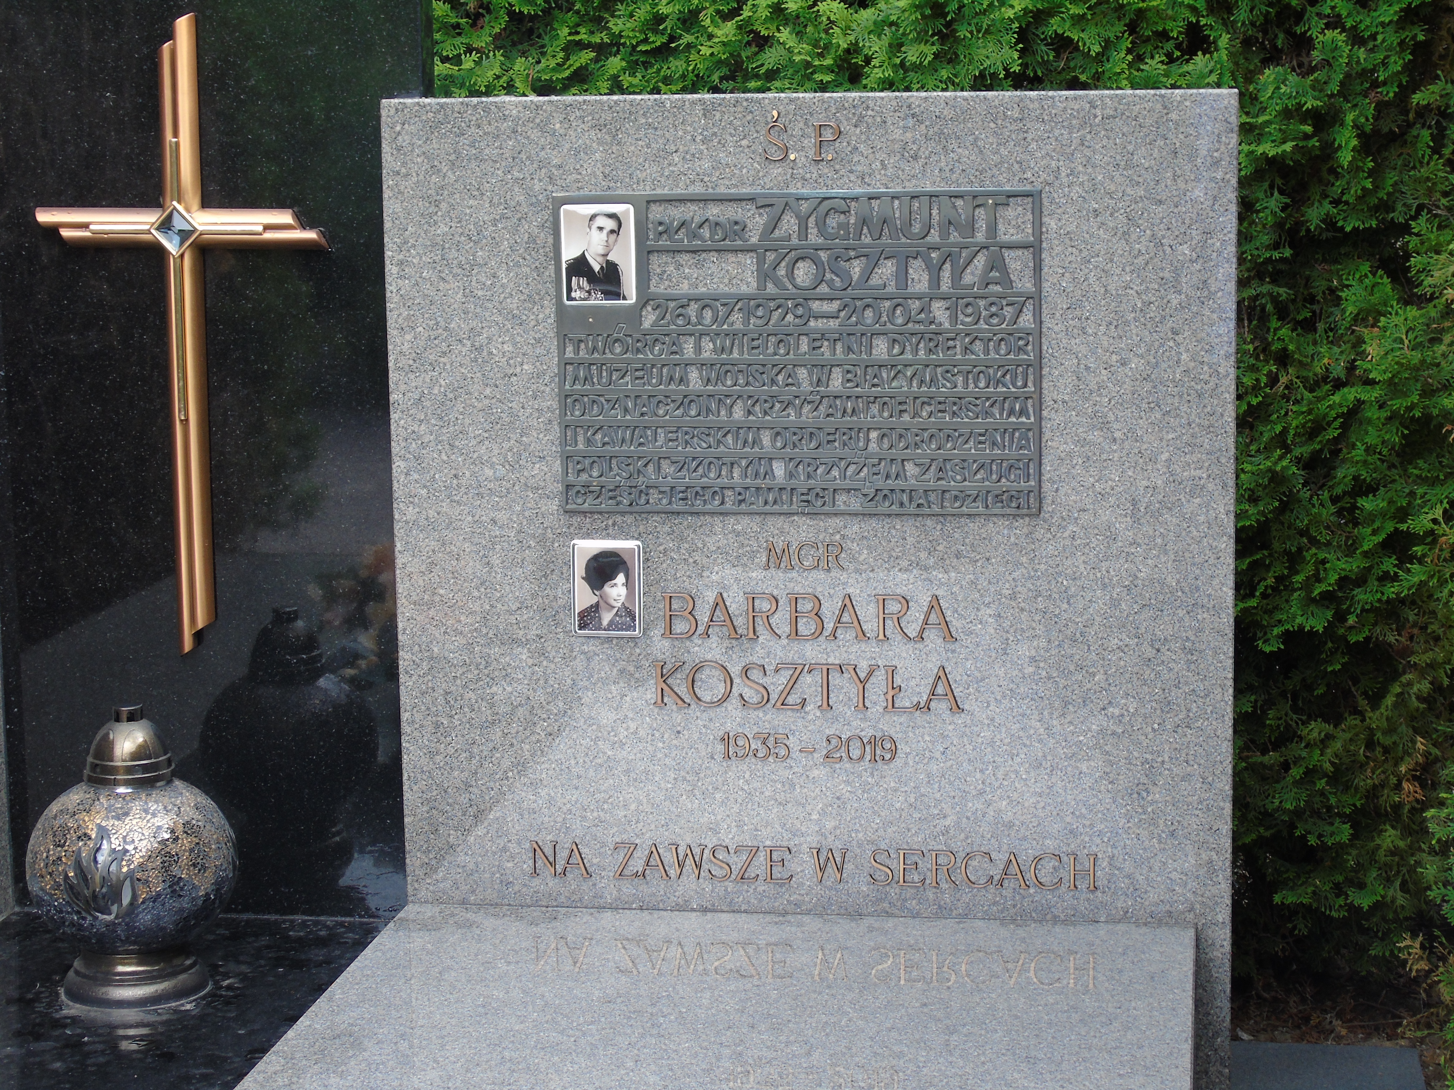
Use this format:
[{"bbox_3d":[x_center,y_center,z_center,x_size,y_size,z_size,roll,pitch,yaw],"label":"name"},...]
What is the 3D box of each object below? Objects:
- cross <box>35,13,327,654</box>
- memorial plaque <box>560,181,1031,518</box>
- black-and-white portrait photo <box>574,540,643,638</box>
[{"bbox_3d":[-0.648,-0.245,3.574,0.362,0.773,0.042,1,10,8],"label":"cross"},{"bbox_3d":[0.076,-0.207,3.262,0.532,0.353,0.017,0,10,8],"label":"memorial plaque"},{"bbox_3d":[-0.133,0.049,3.339,0.081,0.109,0.013,0,10,8],"label":"black-and-white portrait photo"}]

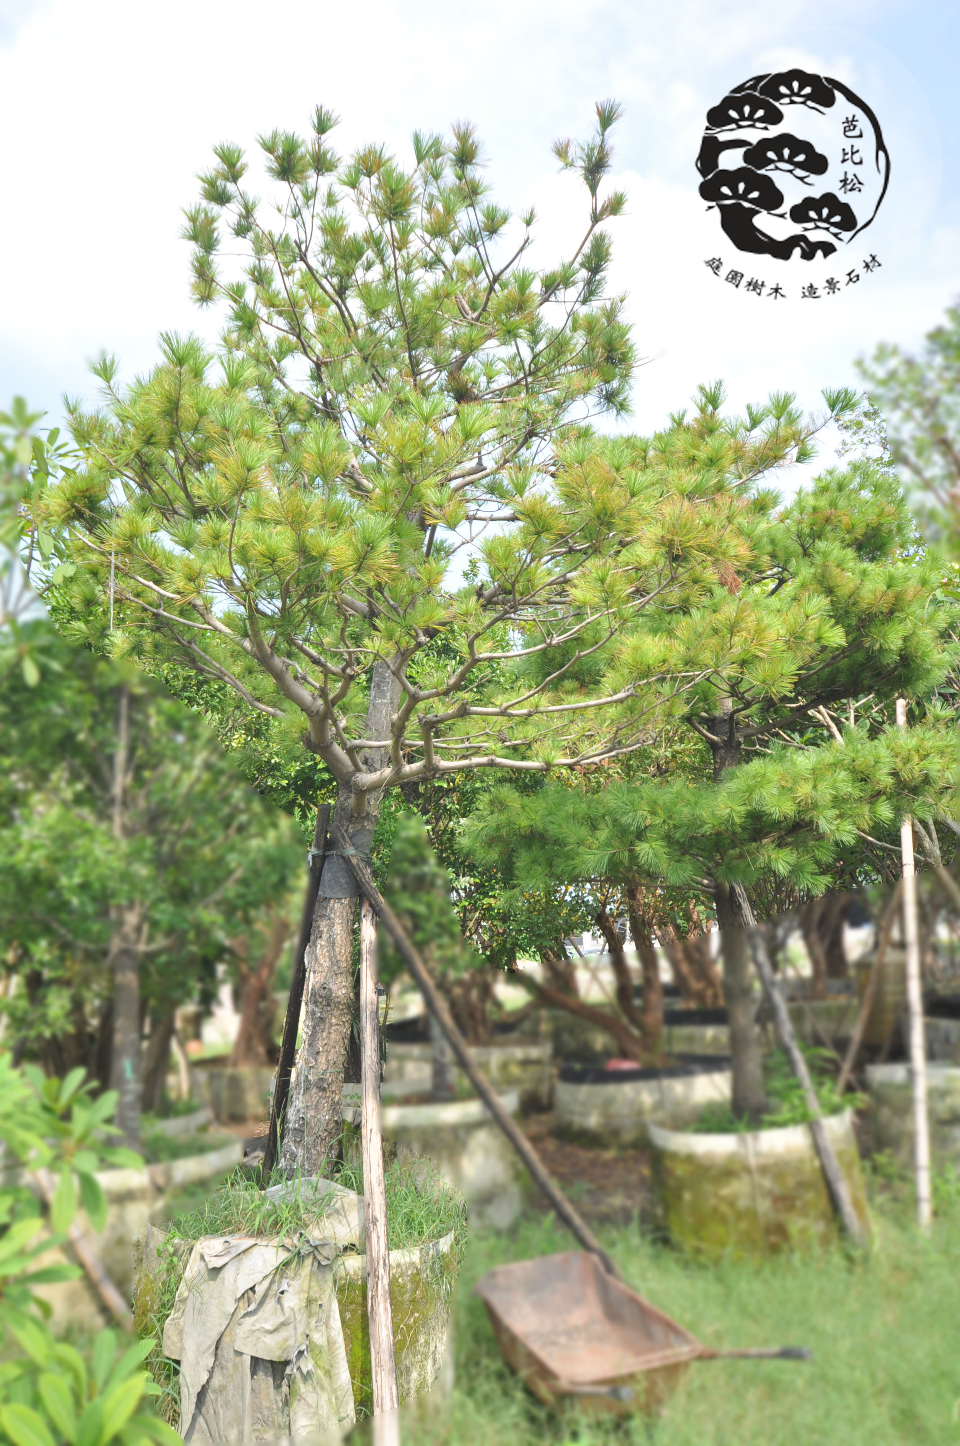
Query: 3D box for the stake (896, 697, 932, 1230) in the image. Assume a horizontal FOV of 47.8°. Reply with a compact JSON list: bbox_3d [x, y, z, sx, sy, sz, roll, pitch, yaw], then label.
[{"bbox_3d":[2.263,1.213,5.646,0.080,2.730,0.080,1,-9,0],"label":"stake"}]

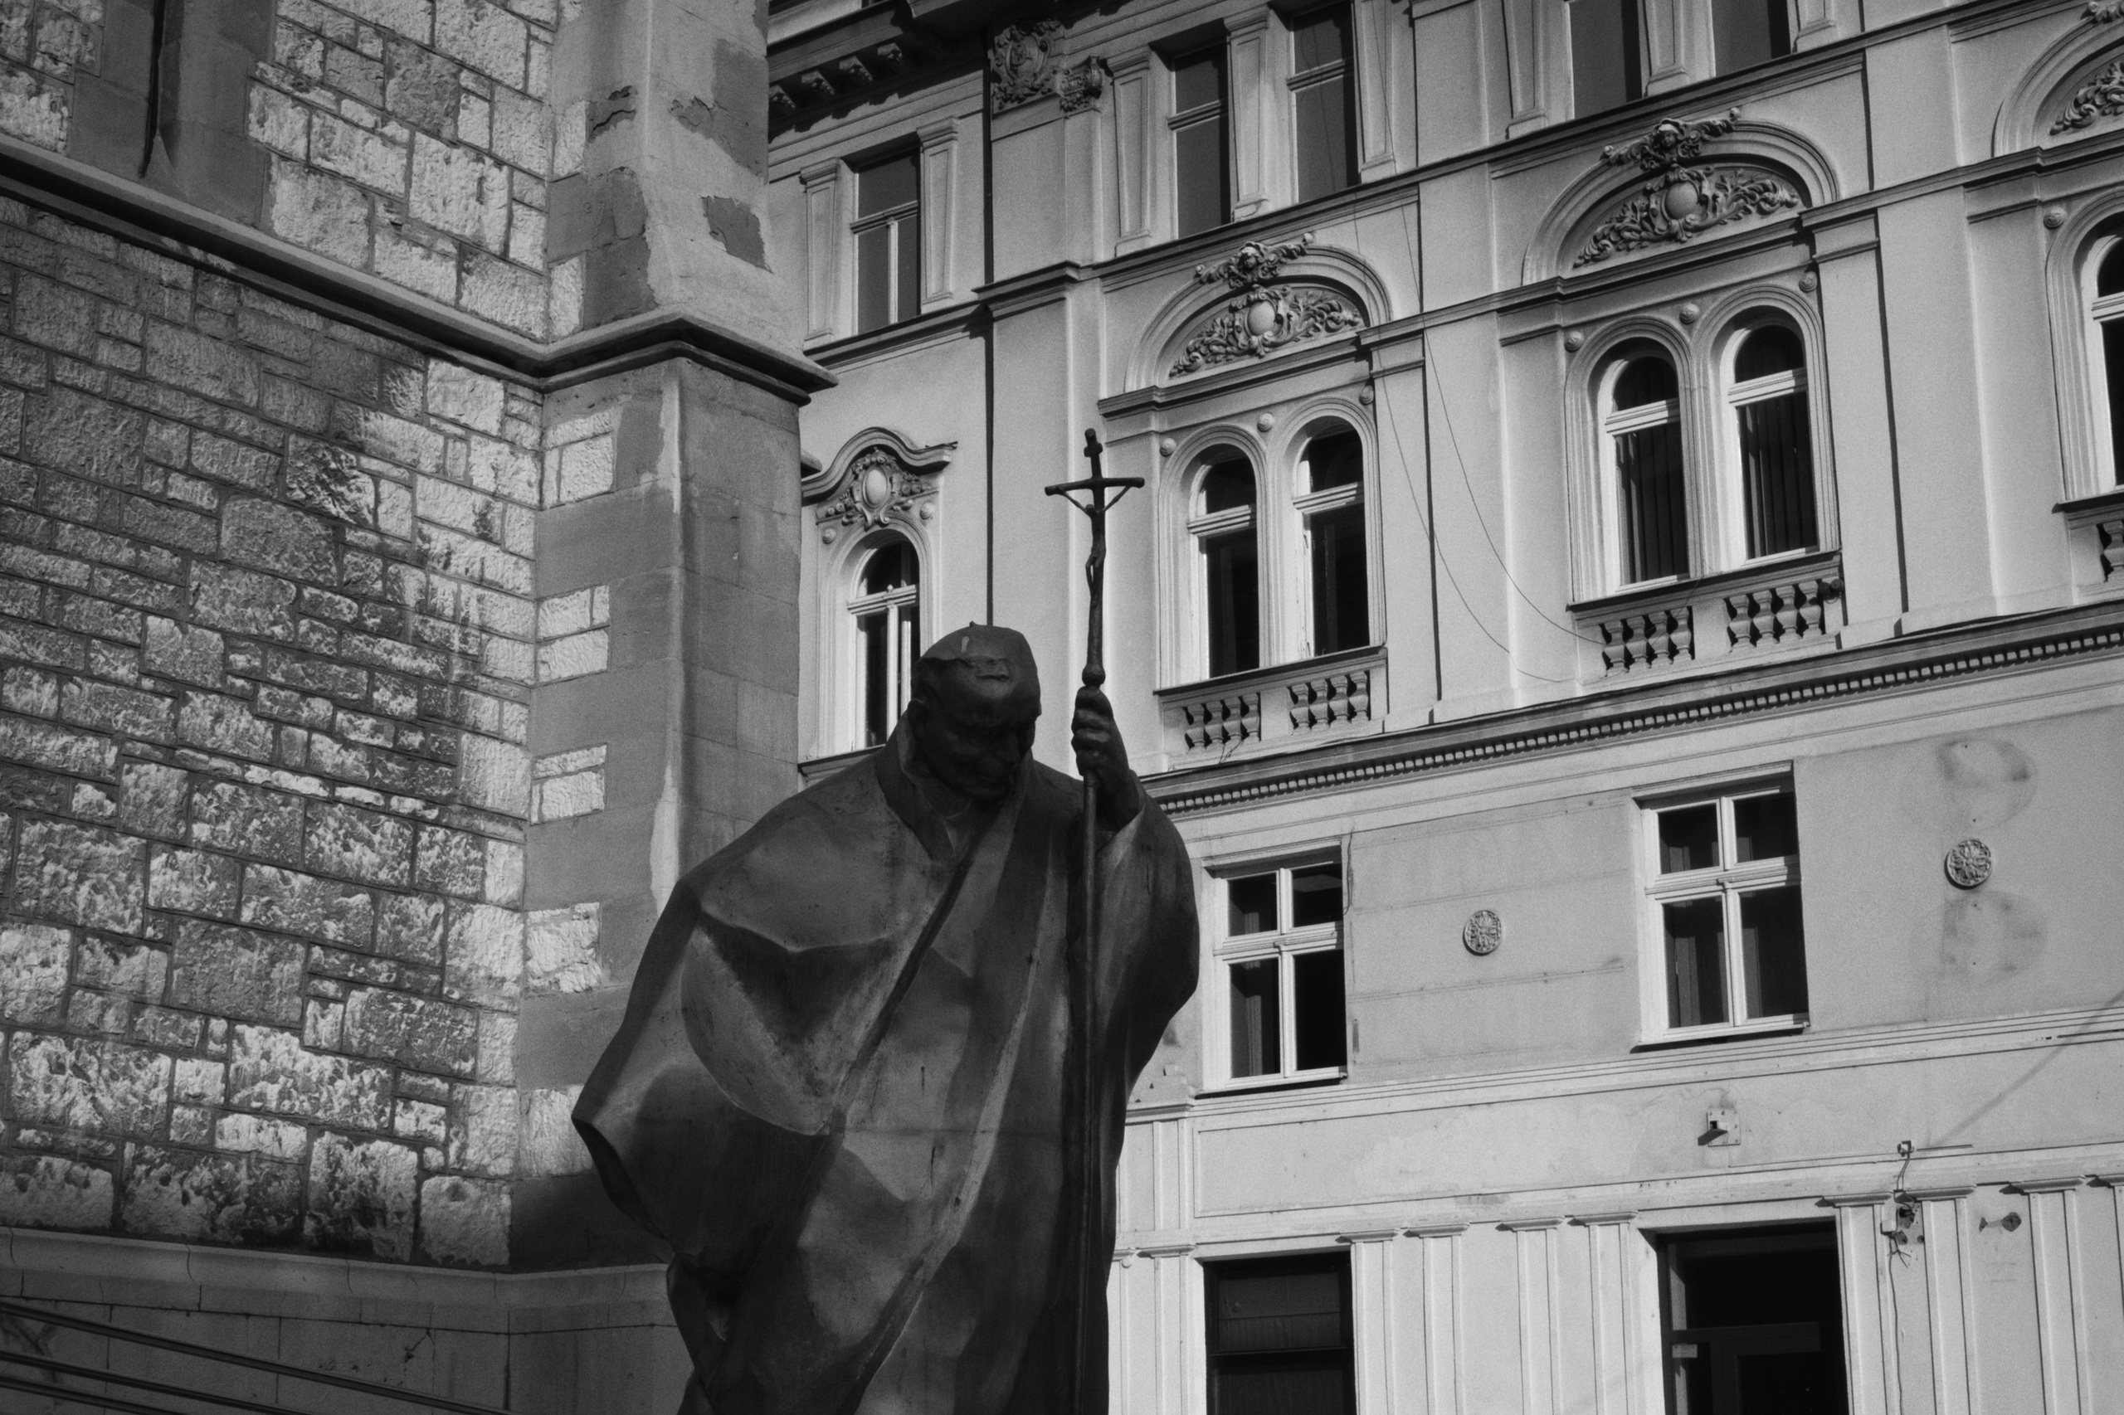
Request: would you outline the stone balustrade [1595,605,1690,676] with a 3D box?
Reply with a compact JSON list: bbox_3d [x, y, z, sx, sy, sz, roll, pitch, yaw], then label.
[{"bbox_3d":[4.689,-0.502,24.865,0.813,0.458,0.170,-12,-19,35],"label":"stone balustrade"}]

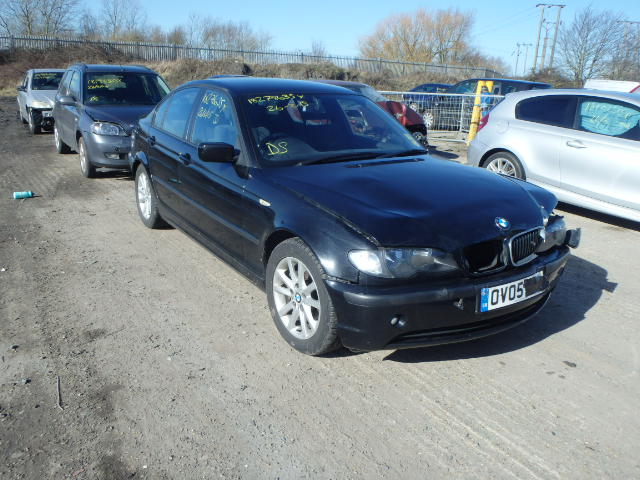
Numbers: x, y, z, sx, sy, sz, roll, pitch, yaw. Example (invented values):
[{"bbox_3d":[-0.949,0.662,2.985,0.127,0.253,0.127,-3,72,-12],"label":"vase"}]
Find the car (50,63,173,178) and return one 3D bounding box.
[{"bbox_3d":[-3.224,-2.045,8.434,1.700,1.530,3.925,-10,21,-32],"label":"car"}]

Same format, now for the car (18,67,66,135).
[{"bbox_3d":[-6.214,-3.409,12.496,1.720,1.420,4.000,-9,21,-32],"label":"car"}]

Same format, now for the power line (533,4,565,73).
[{"bbox_3d":[21.844,-17.876,49.697,2.900,8.485,0.700,8,18,18],"label":"power line"}]

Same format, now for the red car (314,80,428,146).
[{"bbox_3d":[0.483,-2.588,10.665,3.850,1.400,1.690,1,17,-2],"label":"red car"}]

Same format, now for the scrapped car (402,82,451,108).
[{"bbox_3d":[5.206,-5.467,20.349,1.730,1.380,4.200,-9,21,-32],"label":"scrapped car"}]

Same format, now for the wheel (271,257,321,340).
[{"bbox_3d":[-0.060,0.293,2.736,0.190,0.436,0.436,-12,22,-35],"label":"wheel"}]

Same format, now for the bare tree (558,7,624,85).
[{"bbox_3d":[23.467,-16.811,45.030,6.300,7.900,6.000,1,17,0],"label":"bare tree"}]

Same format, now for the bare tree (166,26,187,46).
[{"bbox_3d":[-12.994,-16.669,47.318,2.200,5.283,2.200,-3,18,-14],"label":"bare tree"}]

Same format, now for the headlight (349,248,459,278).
[{"bbox_3d":[0.373,0.111,2.328,0.520,0.155,0.240,-5,19,-20],"label":"headlight"}]

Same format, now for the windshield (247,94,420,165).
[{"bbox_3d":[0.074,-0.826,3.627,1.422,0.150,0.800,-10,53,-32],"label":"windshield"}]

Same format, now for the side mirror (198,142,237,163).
[{"bbox_3d":[-0.634,-0.554,3.209,0.215,0.118,0.110,-10,21,-33],"label":"side mirror"}]

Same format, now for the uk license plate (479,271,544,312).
[{"bbox_3d":[0.973,0.249,2.573,0.520,0.111,0.020,-10,13,-33],"label":"uk license plate"}]

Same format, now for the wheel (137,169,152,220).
[{"bbox_3d":[-1.569,-0.421,4.883,0.190,0.436,0.436,-10,21,-32],"label":"wheel"}]

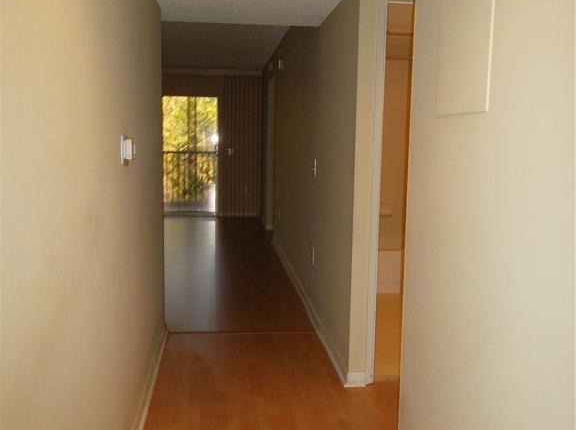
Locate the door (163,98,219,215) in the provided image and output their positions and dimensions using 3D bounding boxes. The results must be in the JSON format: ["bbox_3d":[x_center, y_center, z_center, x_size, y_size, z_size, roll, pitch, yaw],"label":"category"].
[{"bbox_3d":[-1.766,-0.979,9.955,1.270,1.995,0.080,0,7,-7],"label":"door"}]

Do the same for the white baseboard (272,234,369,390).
[{"bbox_3d":[0.118,0.613,5.414,0.122,0.088,4.409,0,7,-7],"label":"white baseboard"}]

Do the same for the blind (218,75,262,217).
[{"bbox_3d":[-0.781,-1.113,9.849,0.721,2.324,0.100,0,7,-7],"label":"blind"}]

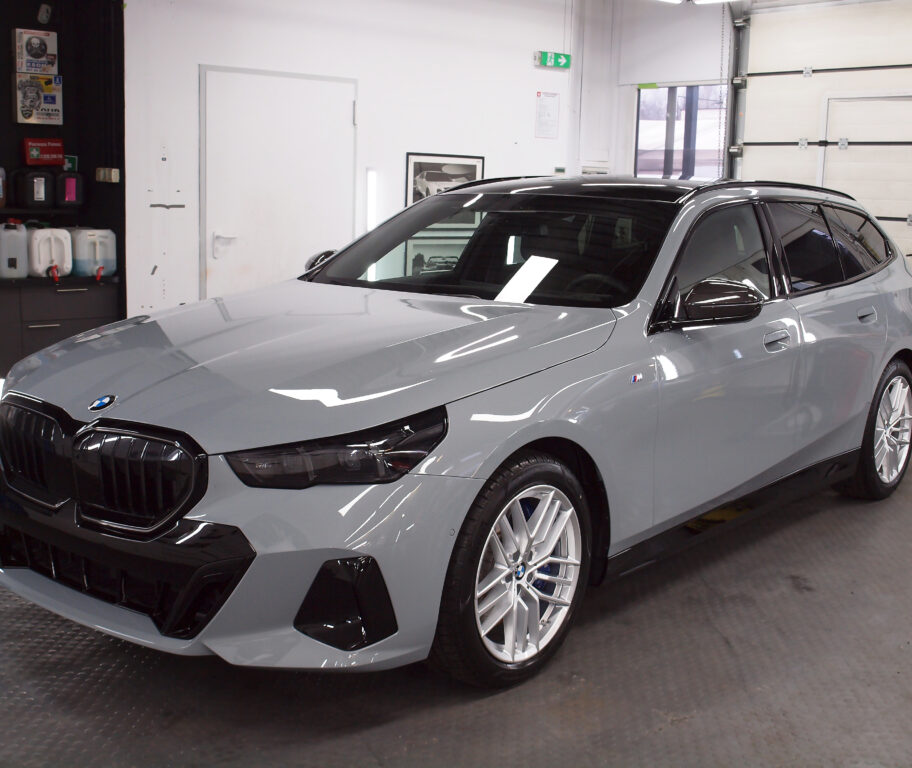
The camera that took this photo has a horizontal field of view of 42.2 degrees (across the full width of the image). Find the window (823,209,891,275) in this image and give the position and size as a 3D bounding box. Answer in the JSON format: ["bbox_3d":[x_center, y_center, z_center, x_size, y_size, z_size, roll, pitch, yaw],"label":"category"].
[{"bbox_3d":[1.948,-0.691,5.736,0.070,0.345,0.770,-14,-2,37],"label":"window"}]

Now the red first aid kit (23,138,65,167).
[{"bbox_3d":[-2.480,-1.389,7.098,0.230,0.156,0.075,-6,13,-40],"label":"red first aid kit"}]

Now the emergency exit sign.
[{"bbox_3d":[0.757,-2.531,9.248,0.330,0.110,0.080,-7,13,-40],"label":"emergency exit sign"}]

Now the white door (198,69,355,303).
[{"bbox_3d":[-1.111,-0.867,7.338,1.100,2.075,0.080,-6,13,-40],"label":"white door"}]

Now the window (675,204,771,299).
[{"bbox_3d":[0.972,-0.483,4.380,0.060,0.420,0.920,-28,-11,39],"label":"window"}]

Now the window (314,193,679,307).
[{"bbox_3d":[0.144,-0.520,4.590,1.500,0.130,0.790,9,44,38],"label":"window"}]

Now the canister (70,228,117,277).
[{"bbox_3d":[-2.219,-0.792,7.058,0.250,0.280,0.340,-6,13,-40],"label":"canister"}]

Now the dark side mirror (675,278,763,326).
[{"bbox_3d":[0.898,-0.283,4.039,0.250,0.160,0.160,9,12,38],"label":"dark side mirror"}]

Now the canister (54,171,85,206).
[{"bbox_3d":[-2.357,-1.192,7.214,0.160,0.225,0.165,-4,11,-29],"label":"canister"}]

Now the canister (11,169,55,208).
[{"bbox_3d":[-2.500,-1.158,7.010,0.170,0.220,0.200,-6,13,-40],"label":"canister"}]

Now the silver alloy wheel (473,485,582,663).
[{"bbox_3d":[0.147,0.549,3.562,0.200,0.529,0.529,10,13,39],"label":"silver alloy wheel"}]

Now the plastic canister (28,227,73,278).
[{"bbox_3d":[-2.470,-0.794,7.048,0.245,0.290,0.380,-6,12,-37],"label":"plastic canister"}]

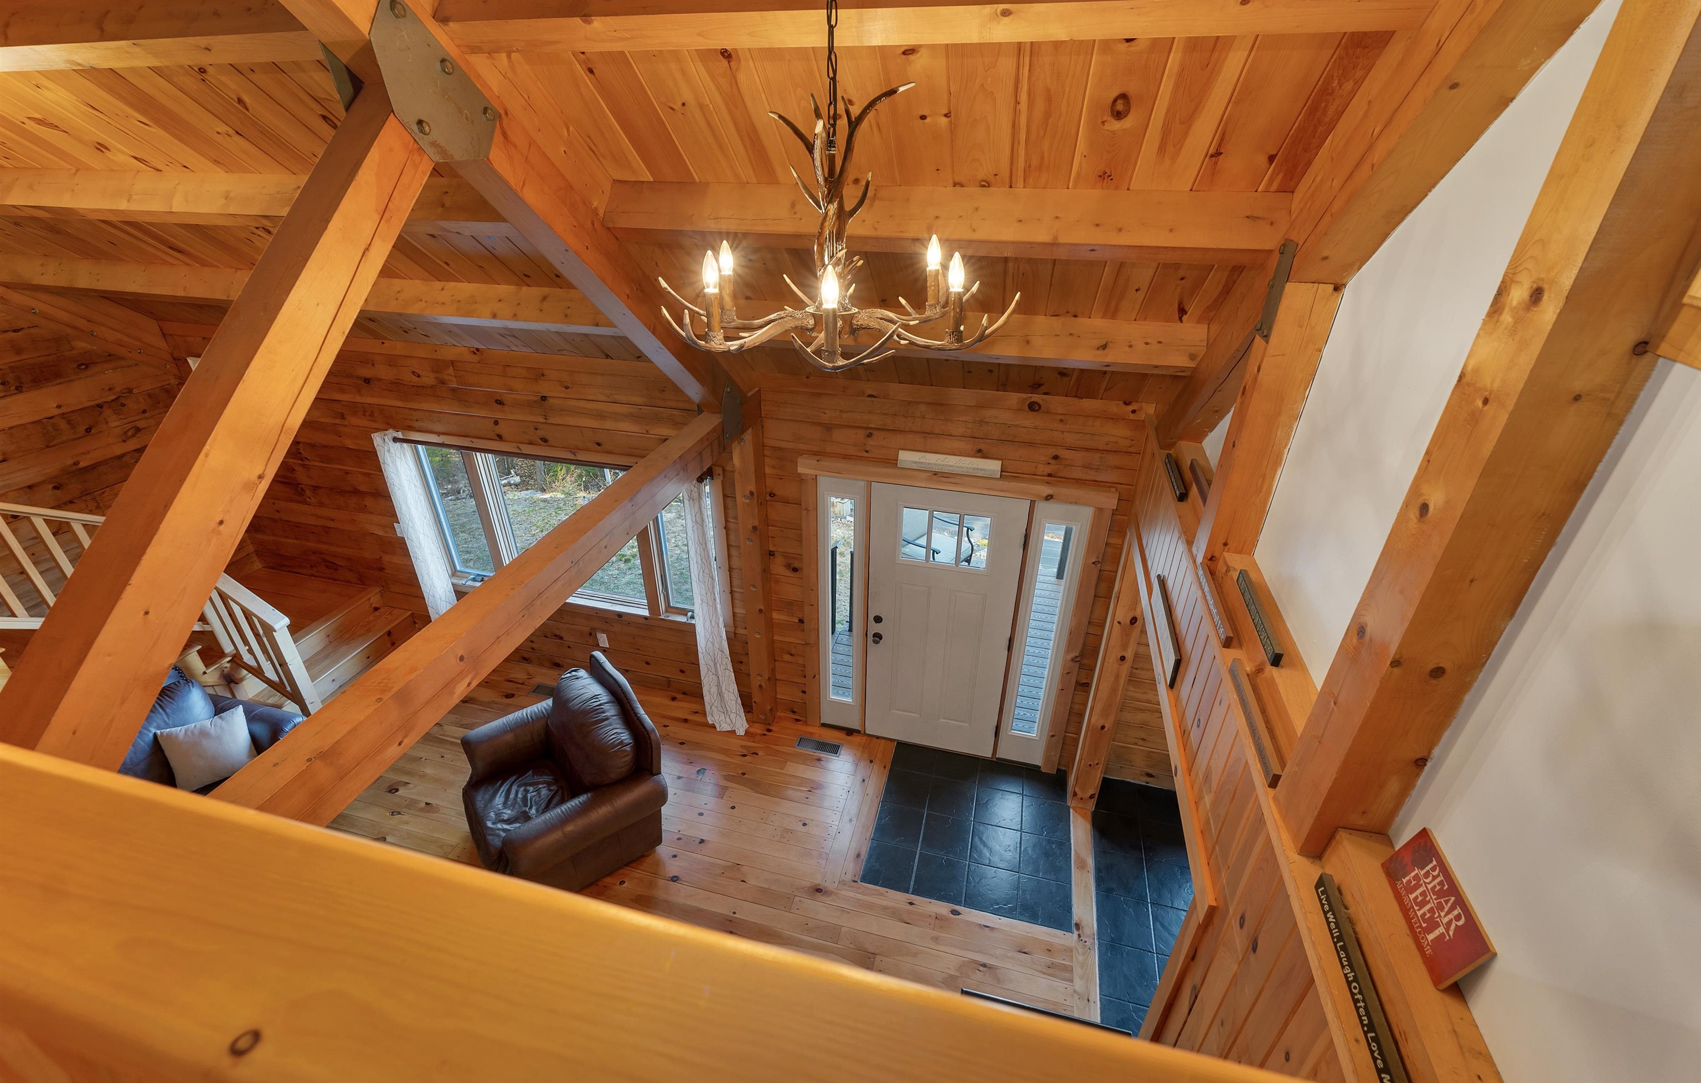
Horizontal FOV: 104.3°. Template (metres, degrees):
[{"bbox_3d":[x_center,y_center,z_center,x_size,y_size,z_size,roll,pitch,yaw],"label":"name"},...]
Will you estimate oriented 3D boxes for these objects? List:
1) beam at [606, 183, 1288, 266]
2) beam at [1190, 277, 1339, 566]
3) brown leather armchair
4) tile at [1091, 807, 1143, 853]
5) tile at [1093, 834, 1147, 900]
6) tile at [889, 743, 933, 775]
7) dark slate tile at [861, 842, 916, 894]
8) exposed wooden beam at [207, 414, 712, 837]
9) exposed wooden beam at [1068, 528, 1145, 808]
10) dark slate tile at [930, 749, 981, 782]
[{"bbox_3d":[0.205,-1.034,2.137,2.130,0.180,0.100,7,-8,12],"label":"beam"},{"bbox_3d":[1.308,-0.344,2.118,0.148,0.929,0.141,7,30,13],"label":"beam"},{"bbox_3d":[-1.742,1.422,4.013,0.960,0.950,0.980,-20,36,-30],"label":"brown leather armchair"},{"bbox_3d":[1.716,1.877,4.238,0.292,0.013,0.288,7,30,13],"label":"tile"},{"bbox_3d":[1.635,2.014,3.991,0.292,0.013,0.292,7,30,13],"label":"tile"},{"bbox_3d":[0.454,1.564,4.733,0.295,0.012,0.251,7,31,12],"label":"tile"},{"bbox_3d":[0.243,1.986,4.036,0.311,0.013,0.292,7,30,13],"label":"dark slate tile"},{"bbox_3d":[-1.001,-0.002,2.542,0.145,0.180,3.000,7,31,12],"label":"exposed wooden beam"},{"bbox_3d":[1.565,0.842,4.011,0.167,2.020,0.202,7,30,13],"label":"exposed wooden beam"},{"bbox_3d":[0.749,1.602,4.670,0.305,0.012,0.251,7,31,12],"label":"dark slate tile"}]

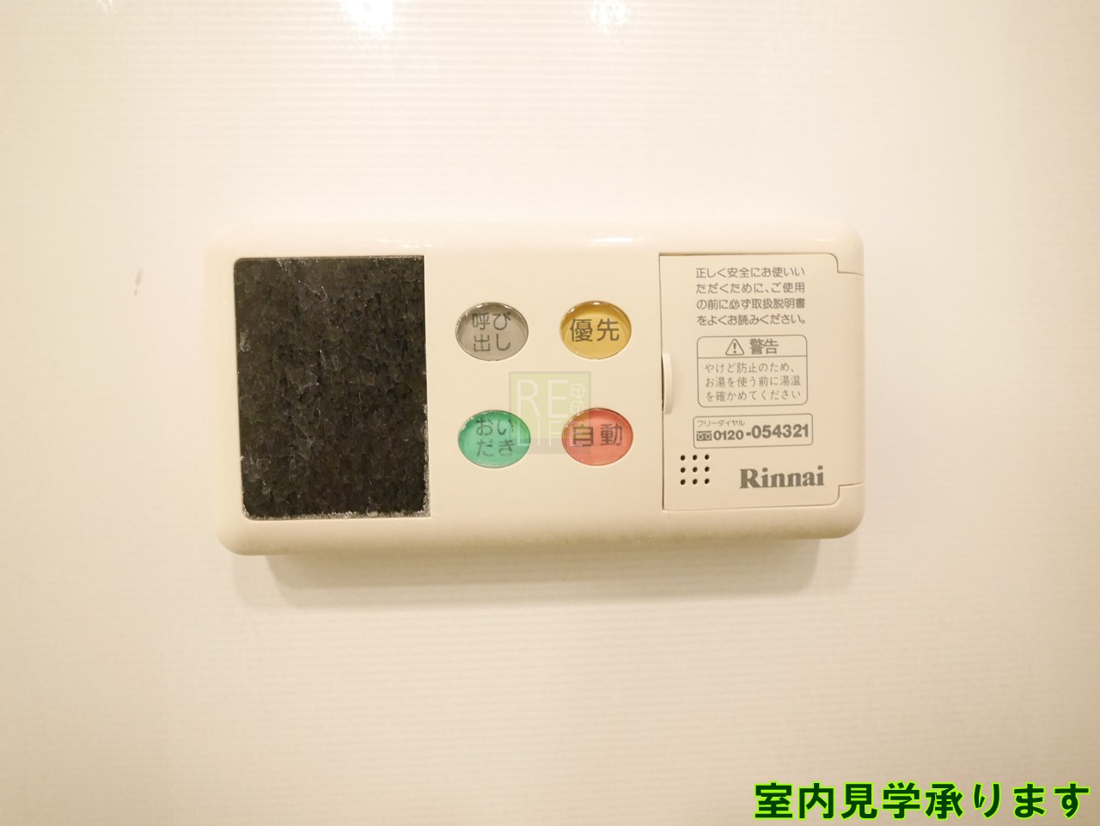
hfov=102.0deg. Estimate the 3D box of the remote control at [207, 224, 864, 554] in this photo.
[{"bbox_3d":[-0.002,-0.008,0.134,0.185,0.092,0.025,-1,1,-2],"label":"remote control"}]

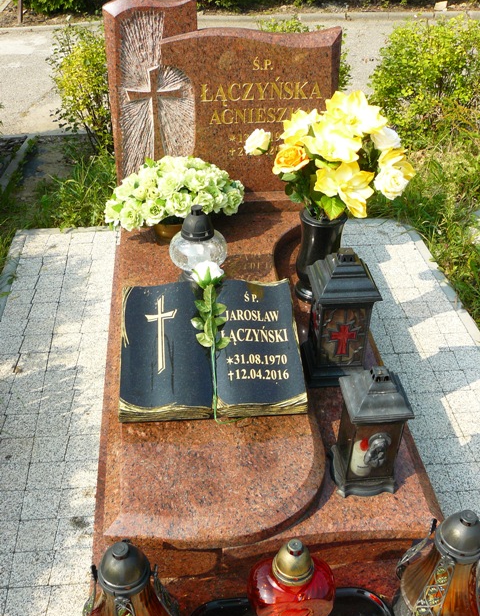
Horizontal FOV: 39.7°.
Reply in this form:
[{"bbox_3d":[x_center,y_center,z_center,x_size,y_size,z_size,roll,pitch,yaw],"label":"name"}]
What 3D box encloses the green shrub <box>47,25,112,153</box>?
[{"bbox_3d":[-0.748,-1.129,3.477,0.520,0.660,0.500,-3,37,-5],"label":"green shrub"}]

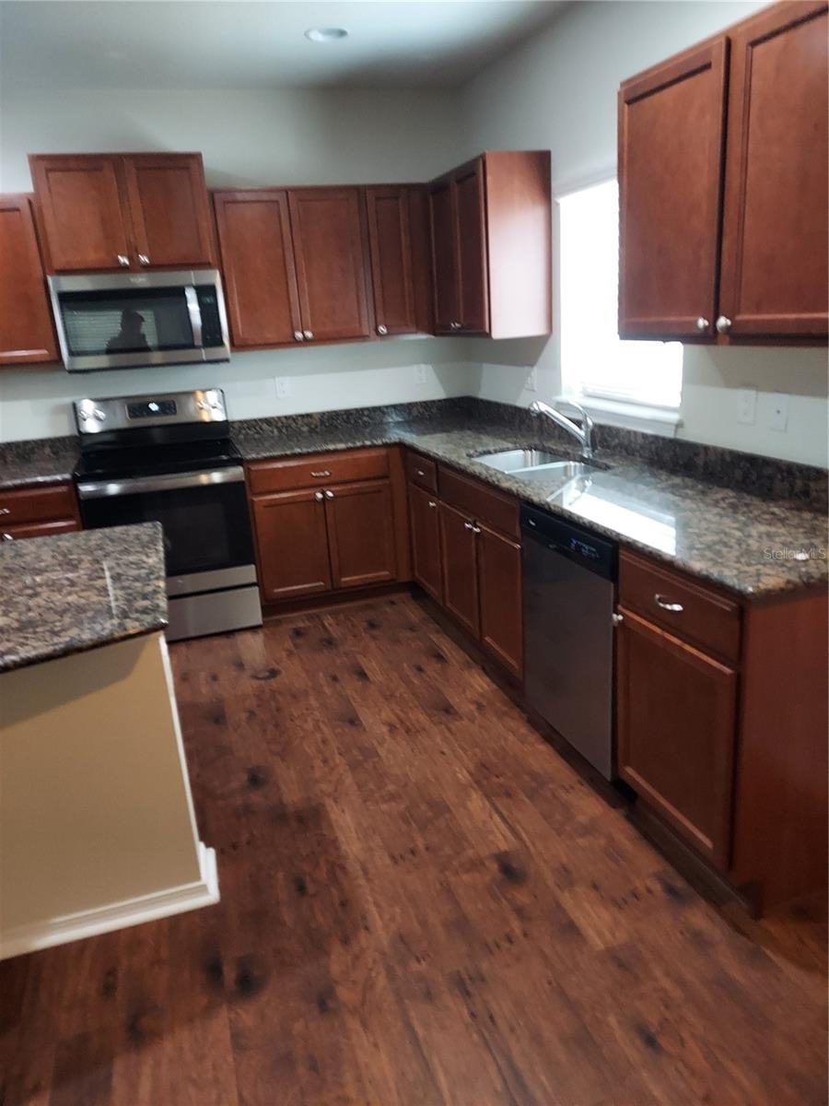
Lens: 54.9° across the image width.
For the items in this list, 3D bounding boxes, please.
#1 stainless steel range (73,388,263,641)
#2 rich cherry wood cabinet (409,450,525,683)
[{"bbox_3d":[-1.268,-0.197,4.130,0.759,1.170,0.670,-9,17,-16],"label":"stainless steel range"},{"bbox_3d":[0.470,-0.050,3.684,0.625,0.790,1.400,-9,17,-16],"label":"rich cherry wood cabinet"}]

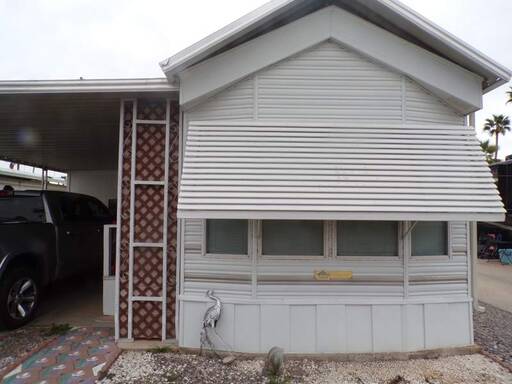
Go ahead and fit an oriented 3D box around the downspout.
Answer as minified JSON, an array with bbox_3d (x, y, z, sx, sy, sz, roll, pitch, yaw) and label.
[{"bbox_3d":[2.851,0.169,4.607,0.110,2.749,0.080,0,-3,-1],"label":"downspout"}]

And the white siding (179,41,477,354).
[{"bbox_3d":[0.885,0.033,4.292,3.592,3.692,0.280,0,-3,-1],"label":"white siding"}]

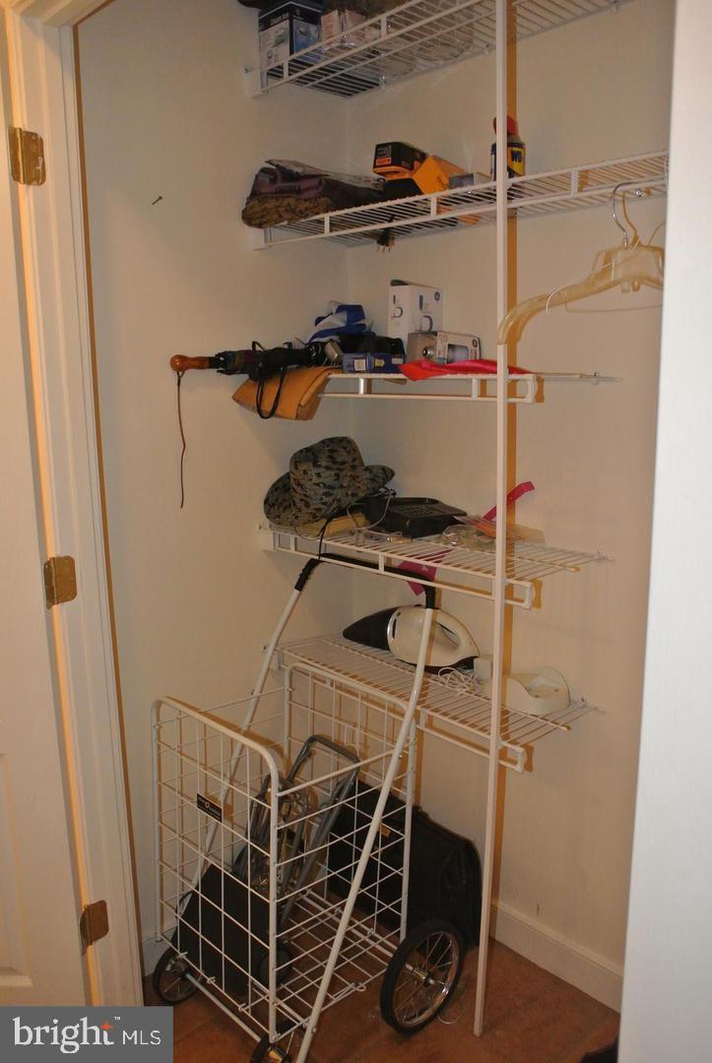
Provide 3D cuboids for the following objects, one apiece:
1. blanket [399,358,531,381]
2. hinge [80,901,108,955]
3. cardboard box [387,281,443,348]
[{"bbox_3d":[0.211,-0.321,1.564,0.130,0.036,0.250,-11,15,-42],"label":"blanket"},{"bbox_3d":[-0.538,0.800,1.623,0.018,0.089,0.070,7,13,33],"label":"hinge"},{"bbox_3d":[0.134,-0.445,1.783,0.055,0.190,0.124,9,15,39],"label":"cardboard box"}]

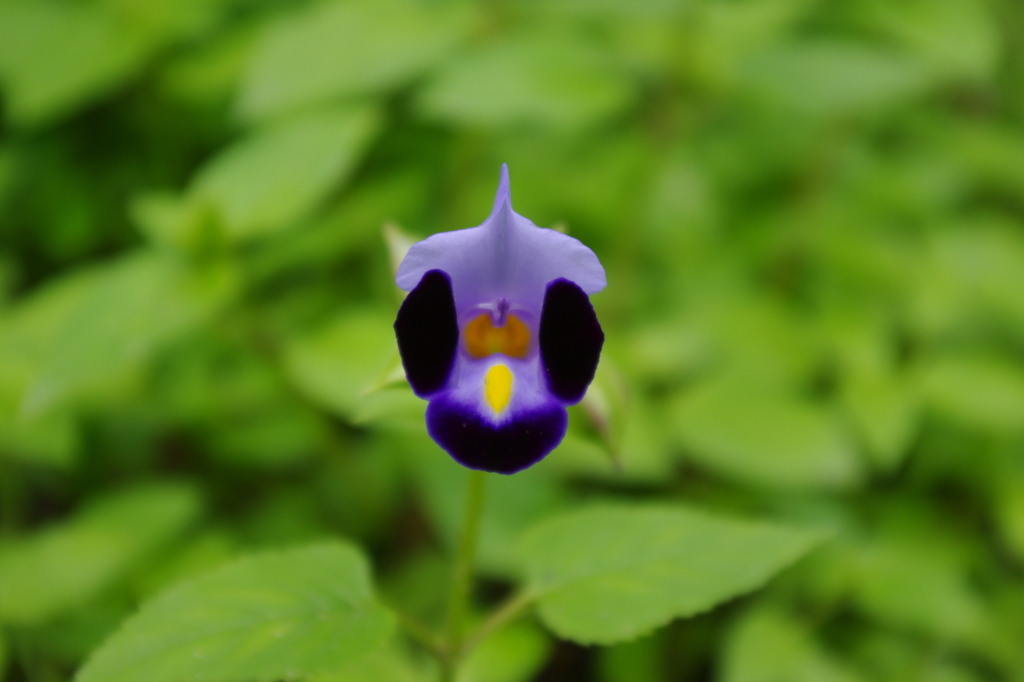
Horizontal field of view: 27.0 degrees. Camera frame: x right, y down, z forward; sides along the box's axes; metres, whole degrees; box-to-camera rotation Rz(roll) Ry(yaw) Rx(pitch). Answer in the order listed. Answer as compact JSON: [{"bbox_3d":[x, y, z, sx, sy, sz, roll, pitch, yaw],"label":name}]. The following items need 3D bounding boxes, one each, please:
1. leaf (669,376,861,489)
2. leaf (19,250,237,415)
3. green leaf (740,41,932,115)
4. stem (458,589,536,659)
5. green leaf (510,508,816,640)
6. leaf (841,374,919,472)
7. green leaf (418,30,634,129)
[{"bbox_3d":[0.053,0.019,0.450,0.042,0.010,0.025,22,44,10],"label":"leaf"},{"bbox_3d":[-0.077,-0.002,0.430,0.052,0.010,0.027,-37,46,-17],"label":"leaf"},{"bbox_3d":[0.081,-0.066,0.530,0.047,0.011,0.030,4,35,5],"label":"green leaf"},{"bbox_3d":[-0.002,0.048,0.360,0.018,0.003,0.003,-42,90,-15],"label":"stem"},{"bbox_3d":[0.026,0.039,0.355,0.053,0.009,0.027,-11,44,-16],"label":"green leaf"},{"bbox_3d":[0.080,0.018,0.460,0.017,0.008,0.024,2,59,-12],"label":"leaf"},{"bbox_3d":[0.003,-0.061,0.500,0.051,0.011,0.032,-8,37,-1],"label":"green leaf"}]

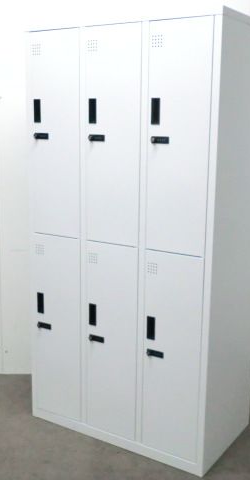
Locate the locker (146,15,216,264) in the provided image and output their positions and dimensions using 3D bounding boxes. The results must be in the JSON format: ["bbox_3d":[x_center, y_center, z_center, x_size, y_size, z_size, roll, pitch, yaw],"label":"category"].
[{"bbox_3d":[0.323,-0.409,2.388,0.272,0.862,0.480,8,14,32],"label":"locker"}]

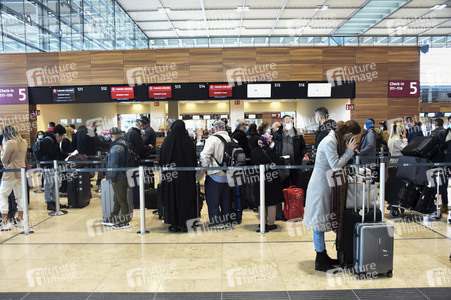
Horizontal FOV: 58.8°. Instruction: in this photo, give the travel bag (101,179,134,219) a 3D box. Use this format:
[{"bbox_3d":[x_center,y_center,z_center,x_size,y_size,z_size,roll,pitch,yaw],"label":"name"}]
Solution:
[{"bbox_3d":[-1.896,0.863,7.000,0.470,0.730,0.290,0,3,6],"label":"travel bag"}]

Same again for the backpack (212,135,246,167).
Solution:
[{"bbox_3d":[0.077,0.046,6.150,0.330,0.550,0.330,-6,-1,44],"label":"backpack"}]

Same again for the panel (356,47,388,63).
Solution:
[{"bbox_3d":[5.520,-3.572,15.063,1.250,0.630,0.050,-1,3,0],"label":"panel"}]

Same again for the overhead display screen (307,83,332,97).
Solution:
[{"bbox_3d":[3.607,-2.295,15.322,0.920,0.540,0.080,-1,3,0],"label":"overhead display screen"}]

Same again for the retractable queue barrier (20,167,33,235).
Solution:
[{"bbox_3d":[-2.995,0.759,5.991,0.200,0.990,0.200,-1,4,0],"label":"retractable queue barrier"}]

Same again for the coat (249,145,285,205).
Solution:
[{"bbox_3d":[0.666,0.409,6.350,0.420,0.950,0.500,-3,4,-33],"label":"coat"}]

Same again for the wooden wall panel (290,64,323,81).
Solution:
[{"bbox_3d":[3.054,-2.899,15.104,1.250,0.630,0.050,-1,3,0],"label":"wooden wall panel"}]

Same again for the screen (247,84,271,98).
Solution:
[{"bbox_3d":[1.268,-2.199,14.968,0.878,0.508,0.080,-1,3,0],"label":"screen"}]

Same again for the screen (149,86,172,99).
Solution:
[{"bbox_3d":[-2.426,-2.146,14.976,0.890,0.490,0.080,-1,3,0],"label":"screen"}]

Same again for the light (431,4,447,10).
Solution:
[{"bbox_3d":[33.747,-22.578,63.471,1.900,0.300,1.100,-1,3,0],"label":"light"}]

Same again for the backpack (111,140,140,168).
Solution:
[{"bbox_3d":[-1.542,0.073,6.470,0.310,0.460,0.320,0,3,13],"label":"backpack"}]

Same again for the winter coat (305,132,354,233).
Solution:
[{"bbox_3d":[1.137,0.346,4.401,0.520,1.100,0.460,-1,3,-3],"label":"winter coat"}]

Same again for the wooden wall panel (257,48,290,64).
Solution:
[{"bbox_3d":[1.794,-3.510,15.039,1.250,0.630,0.040,-1,4,0],"label":"wooden wall panel"}]

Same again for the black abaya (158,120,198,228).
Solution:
[{"bbox_3d":[-0.733,0.367,6.220,0.600,1.630,0.420,-1,3,0],"label":"black abaya"}]

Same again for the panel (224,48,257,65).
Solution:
[{"bbox_3d":[0.537,-3.504,15.046,1.250,0.630,0.040,-1,4,0],"label":"panel"}]

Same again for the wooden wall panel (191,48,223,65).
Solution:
[{"bbox_3d":[-0.709,-3.476,14.899,1.239,0.592,0.040,-1,3,0],"label":"wooden wall panel"}]

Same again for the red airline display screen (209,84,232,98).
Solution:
[{"bbox_3d":[-0.166,-2.199,15.087,0.890,0.520,0.080,-1,4,0],"label":"red airline display screen"}]

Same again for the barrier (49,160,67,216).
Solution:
[{"bbox_3d":[-3.067,0.677,7.299,0.340,0.980,0.340,-1,4,0],"label":"barrier"}]

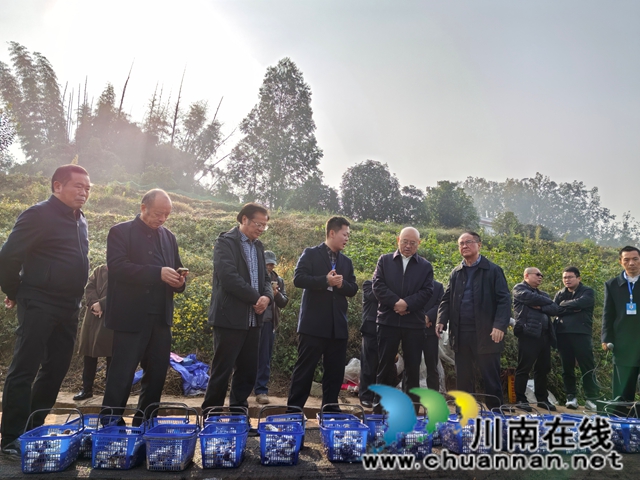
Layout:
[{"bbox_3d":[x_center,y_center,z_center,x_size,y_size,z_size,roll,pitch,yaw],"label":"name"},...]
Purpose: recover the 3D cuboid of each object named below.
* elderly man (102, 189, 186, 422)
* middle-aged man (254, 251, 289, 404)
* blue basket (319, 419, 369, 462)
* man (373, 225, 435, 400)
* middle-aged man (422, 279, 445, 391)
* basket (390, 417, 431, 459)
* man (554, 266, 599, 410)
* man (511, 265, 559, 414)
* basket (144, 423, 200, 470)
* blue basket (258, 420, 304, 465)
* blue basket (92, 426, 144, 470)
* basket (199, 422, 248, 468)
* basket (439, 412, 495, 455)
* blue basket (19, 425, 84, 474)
[{"bbox_3d":[-1.234,0.449,3.530,0.450,1.700,0.530,-7,-15,37],"label":"elderly man"},{"bbox_3d":[-0.544,0.923,5.428,0.470,1.650,0.360,1,-13,2],"label":"middle-aged man"},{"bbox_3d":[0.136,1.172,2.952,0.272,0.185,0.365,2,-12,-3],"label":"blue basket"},{"bbox_3d":[0.774,0.752,4.609,0.580,1.740,0.380,1,-12,4],"label":"man"},{"bbox_3d":[1.195,1.037,5.768,0.500,1.660,0.330,-1,-12,11],"label":"middle-aged man"},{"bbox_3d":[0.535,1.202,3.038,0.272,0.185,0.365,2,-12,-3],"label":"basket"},{"bbox_3d":[3.037,1.142,5.910,0.540,1.670,0.380,-4,-14,29],"label":"man"},{"bbox_3d":[2.551,1.142,5.910,0.520,1.670,0.400,8,-13,-24],"label":"man"},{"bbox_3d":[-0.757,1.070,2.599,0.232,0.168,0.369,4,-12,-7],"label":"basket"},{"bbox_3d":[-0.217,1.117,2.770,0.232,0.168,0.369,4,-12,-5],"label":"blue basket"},{"bbox_3d":[-1.039,1.074,2.599,0.238,0.164,0.347,4,-13,-11],"label":"blue basket"},{"bbox_3d":[-0.510,1.102,2.671,0.238,0.164,0.347,2,-13,-5],"label":"basket"},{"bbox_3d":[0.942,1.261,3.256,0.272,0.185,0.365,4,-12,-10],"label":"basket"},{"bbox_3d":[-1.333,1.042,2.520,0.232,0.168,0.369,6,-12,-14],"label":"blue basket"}]

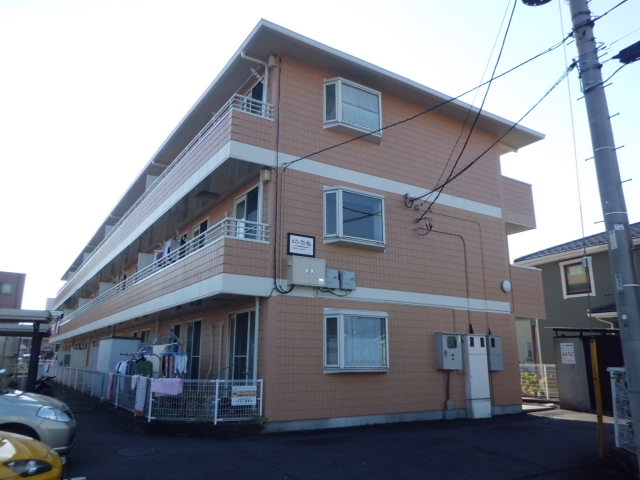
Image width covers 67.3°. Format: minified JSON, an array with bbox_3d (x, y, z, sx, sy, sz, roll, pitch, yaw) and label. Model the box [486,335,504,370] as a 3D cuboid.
[{"bbox_3d":[4.768,3.118,13.215,0.540,0.894,0.210,9,-16,-32],"label":"box"}]

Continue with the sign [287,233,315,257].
[{"bbox_3d":[-0.413,0.136,10.587,0.683,0.475,0.040,9,-16,-32],"label":"sign"}]

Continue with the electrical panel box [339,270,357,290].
[{"bbox_3d":[0.616,0.945,11.003,0.400,0.419,0.160,9,-16,-32],"label":"electrical panel box"}]

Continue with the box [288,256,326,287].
[{"bbox_3d":[-0.273,0.712,10.436,0.824,0.606,0.210,9,-16,-32],"label":"box"}]

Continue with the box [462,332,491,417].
[{"bbox_3d":[4.157,3.600,12.698,0.692,2.071,0.195,9,-16,-32],"label":"box"}]

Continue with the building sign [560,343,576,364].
[{"bbox_3d":[7.692,3.534,14.904,0.020,0.626,0.421,9,-16,-32],"label":"building sign"}]

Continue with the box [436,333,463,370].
[{"bbox_3d":[3.331,2.875,12.318,0.703,0.861,0.205,9,-16,-32],"label":"box"}]

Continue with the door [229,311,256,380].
[{"bbox_3d":[-1.751,2.574,10.755,0.100,1.950,1.580,9,-16,-32],"label":"door"}]

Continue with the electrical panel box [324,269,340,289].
[{"bbox_3d":[0.228,0.884,10.759,0.385,0.412,0.160,9,-16,-32],"label":"electrical panel box"}]

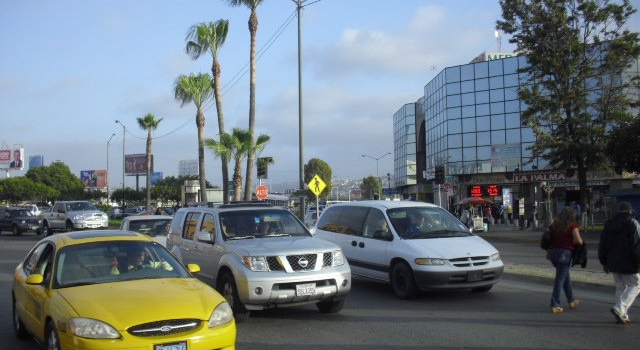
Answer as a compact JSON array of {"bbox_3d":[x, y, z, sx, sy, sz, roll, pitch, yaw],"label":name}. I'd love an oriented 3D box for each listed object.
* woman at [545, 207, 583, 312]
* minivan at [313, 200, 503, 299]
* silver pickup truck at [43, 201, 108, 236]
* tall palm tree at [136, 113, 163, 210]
[{"bbox_3d":[3.774,1.307,10.800,0.600,1.660,0.550,-3,-3,37],"label":"woman"},{"bbox_3d":[1.666,1.440,14.351,1.960,1.760,4.950,0,-3,-25],"label":"minivan"},{"bbox_3d":[-13.262,2.421,37.800,2.000,1.900,5.700,1,-3,-38],"label":"silver pickup truck"},{"bbox_3d":[-13.589,-0.359,56.000,2.100,9.100,2.100,-1,-2,0],"label":"tall palm tree"}]

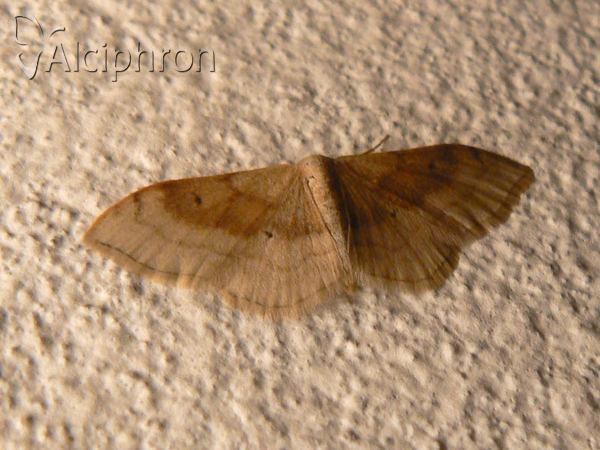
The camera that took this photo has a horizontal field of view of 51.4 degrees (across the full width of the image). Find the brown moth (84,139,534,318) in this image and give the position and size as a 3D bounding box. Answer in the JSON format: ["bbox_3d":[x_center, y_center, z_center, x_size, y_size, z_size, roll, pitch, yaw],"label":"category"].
[{"bbox_3d":[0.002,-0.001,0.037,0.029,0.011,0.003,-8,-26,-13],"label":"brown moth"}]

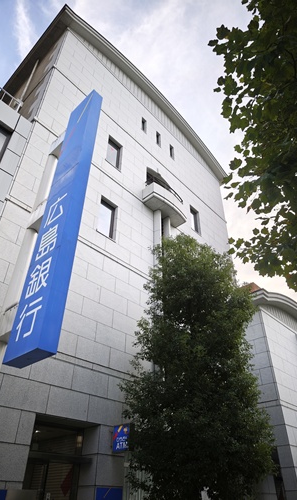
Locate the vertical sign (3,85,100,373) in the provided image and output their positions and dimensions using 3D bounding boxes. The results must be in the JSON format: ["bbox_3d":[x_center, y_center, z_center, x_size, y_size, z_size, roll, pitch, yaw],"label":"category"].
[{"bbox_3d":[-1.903,-1.265,7.692,1.081,7.591,0.337,-28,-45,34],"label":"vertical sign"}]

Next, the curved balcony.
[{"bbox_3d":[0.822,-2.109,15.288,0.799,1.036,2.338,-28,-45,34],"label":"curved balcony"}]

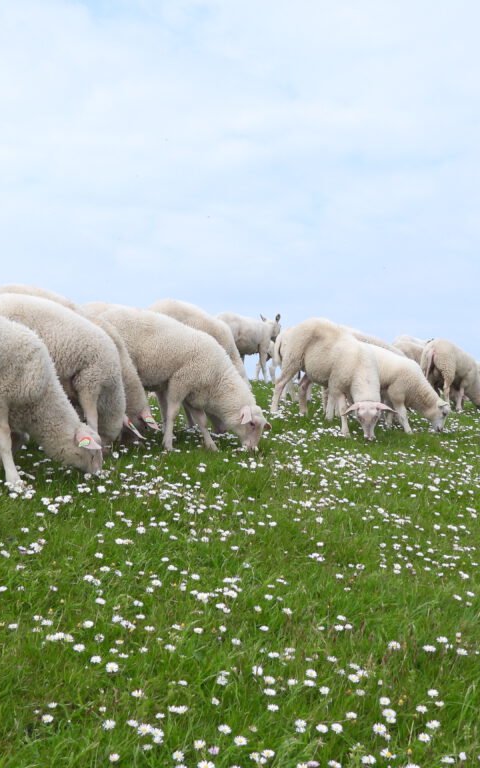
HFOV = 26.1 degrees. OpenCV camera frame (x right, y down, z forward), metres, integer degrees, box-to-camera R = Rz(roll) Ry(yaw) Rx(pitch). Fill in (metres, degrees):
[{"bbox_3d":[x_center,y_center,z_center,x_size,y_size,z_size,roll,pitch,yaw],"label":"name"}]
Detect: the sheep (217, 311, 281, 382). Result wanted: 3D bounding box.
[{"bbox_3d":[0.072,-0.385,11.440,1.009,0.780,0.343,2,-2,-42],"label":"sheep"}]

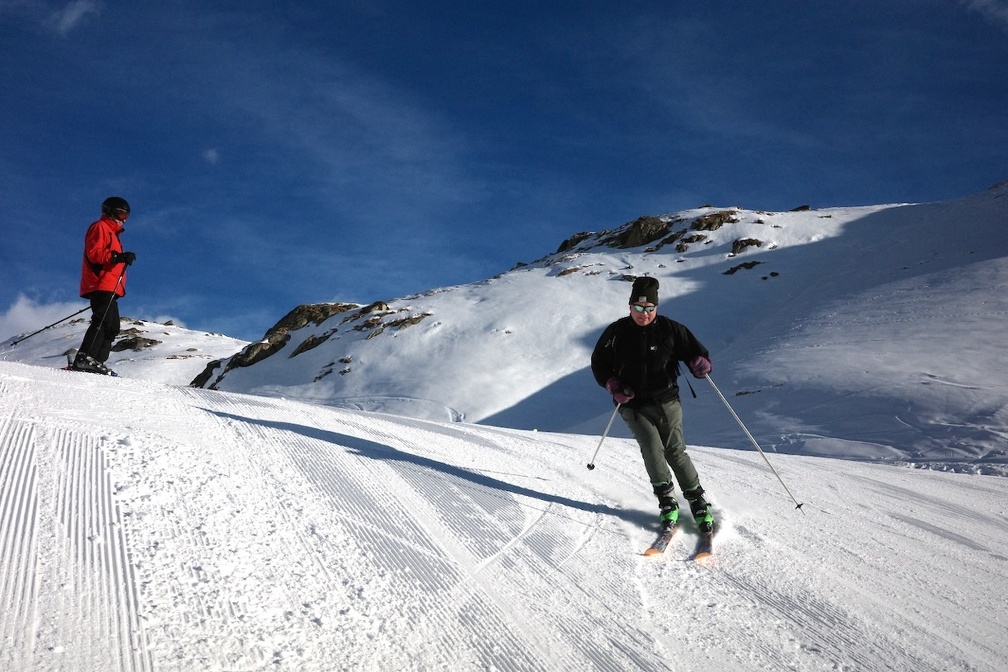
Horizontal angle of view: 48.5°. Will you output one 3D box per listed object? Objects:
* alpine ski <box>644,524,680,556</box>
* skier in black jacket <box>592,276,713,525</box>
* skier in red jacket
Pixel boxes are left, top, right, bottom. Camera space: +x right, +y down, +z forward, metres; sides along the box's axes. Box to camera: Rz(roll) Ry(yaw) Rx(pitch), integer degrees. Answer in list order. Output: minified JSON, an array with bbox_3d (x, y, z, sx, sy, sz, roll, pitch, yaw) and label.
[{"bbox_3d":[1.122,1.180,7.360,0.120,0.090,1.620,-4,7,18],"label":"alpine ski"},{"bbox_3d":[0.985,0.450,7.400,0.780,1.680,0.580,-3,-2,10],"label":"skier in black jacket"},{"bbox_3d":[-3.910,-0.485,11.000,0.580,1.730,0.580,0,-2,-3],"label":"skier in red jacket"}]

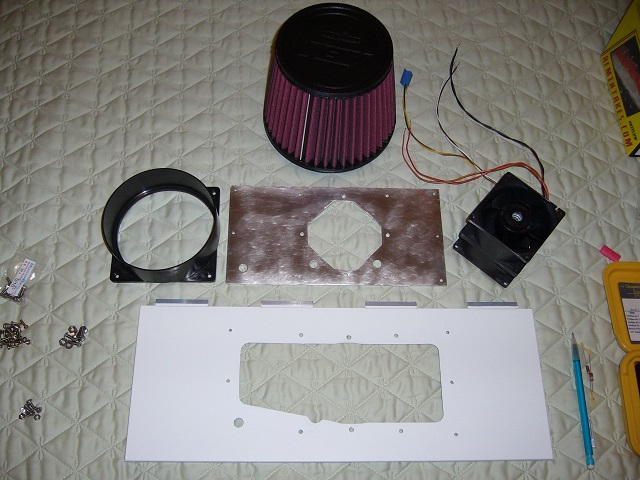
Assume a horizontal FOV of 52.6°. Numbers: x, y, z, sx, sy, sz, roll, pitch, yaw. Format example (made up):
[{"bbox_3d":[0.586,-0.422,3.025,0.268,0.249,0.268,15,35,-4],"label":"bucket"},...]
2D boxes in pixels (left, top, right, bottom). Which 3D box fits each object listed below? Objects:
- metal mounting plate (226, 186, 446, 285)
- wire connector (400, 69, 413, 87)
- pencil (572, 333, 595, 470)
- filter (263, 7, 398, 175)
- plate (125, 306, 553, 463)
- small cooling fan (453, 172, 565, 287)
[{"bbox_3d":[0.020,-0.006,0.770,0.255,0.003,0.125,1,67,-3],"label":"metal mounting plate"},{"bbox_3d":[0.115,-0.213,0.854,0.011,0.008,0.021,16,68,4],"label":"wire connector"},{"bbox_3d":[0.285,0.172,0.704,0.009,0.009,0.146,2,67,-2],"label":"pencil"},{"bbox_3d":[0.014,-0.182,0.765,0.165,0.141,0.165,7,67,0],"label":"filter"},{"bbox_3d":[0.023,0.154,0.705,0.445,0.004,0.164,1,67,-3],"label":"plate"},{"bbox_3d":[0.215,-0.010,0.743,0.079,0.075,0.079,38,71,12],"label":"small cooling fan"}]

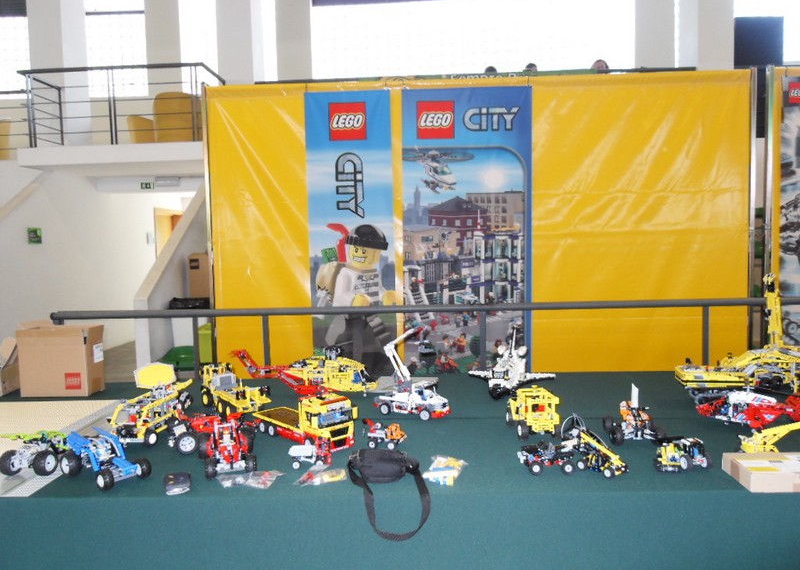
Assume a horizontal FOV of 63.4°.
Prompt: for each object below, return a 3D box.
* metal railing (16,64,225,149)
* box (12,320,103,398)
[{"bbox_3d":[-3.768,-2.378,8.979,2.496,1.020,0.950,-1,3,4],"label":"metal railing"},{"bbox_3d":[-1.501,0.333,2.885,0.303,0.300,0.155,-1,3,4],"label":"box"}]

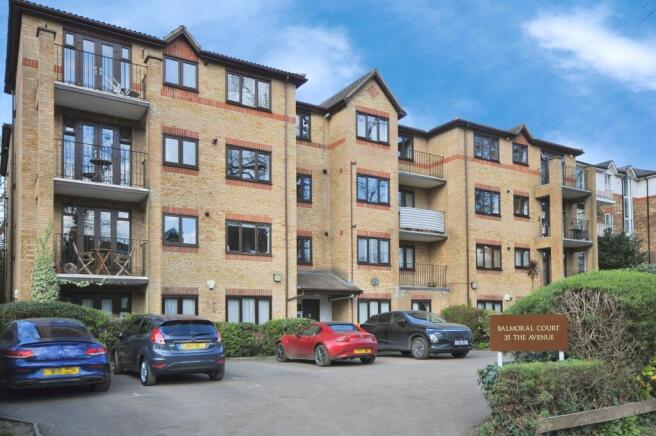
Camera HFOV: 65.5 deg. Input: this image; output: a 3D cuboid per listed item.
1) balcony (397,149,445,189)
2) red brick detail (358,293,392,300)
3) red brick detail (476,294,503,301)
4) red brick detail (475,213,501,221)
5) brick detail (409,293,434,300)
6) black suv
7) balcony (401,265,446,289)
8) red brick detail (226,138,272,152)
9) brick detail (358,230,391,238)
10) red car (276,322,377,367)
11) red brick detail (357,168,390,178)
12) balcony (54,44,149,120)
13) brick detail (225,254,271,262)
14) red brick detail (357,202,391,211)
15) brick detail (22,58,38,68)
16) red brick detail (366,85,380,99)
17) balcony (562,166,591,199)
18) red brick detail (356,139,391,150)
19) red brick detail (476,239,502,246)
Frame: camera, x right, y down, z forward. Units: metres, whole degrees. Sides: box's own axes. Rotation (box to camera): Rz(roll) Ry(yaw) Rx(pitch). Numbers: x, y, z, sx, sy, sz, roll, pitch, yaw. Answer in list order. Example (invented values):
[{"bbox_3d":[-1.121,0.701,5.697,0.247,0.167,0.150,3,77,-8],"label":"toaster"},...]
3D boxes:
[{"bbox_3d":[4.121,-2.319,24.164,3.000,1.260,1.400,4,-8,-29],"label":"balcony"},{"bbox_3d":[1.974,3.286,21.336,1.719,0.230,0.100,6,-10,-32],"label":"red brick detail"},{"bbox_3d":[7.700,3.804,24.300,1.800,0.230,0.100,3,-6,-30],"label":"red brick detail"},{"bbox_3d":[7.865,-0.004,25.168,1.801,0.190,0.120,3,-6,-31],"label":"red brick detail"},{"bbox_3d":[4.292,3.596,23.200,1.250,0.230,0.100,3,-6,-30],"label":"brick detail"},{"bbox_3d":[3.020,4.020,17.850,1.840,1.610,4.450,5,-10,-30],"label":"black suv"},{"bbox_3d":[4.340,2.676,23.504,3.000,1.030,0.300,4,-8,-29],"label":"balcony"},{"bbox_3d":[-2.926,-2.676,18.920,1.824,0.235,0.120,3,-6,-31],"label":"red brick detail"},{"bbox_3d":[2.019,0.755,22.401,1.807,0.225,0.120,3,-6,-31],"label":"brick detail"},{"bbox_3d":[-0.110,3.840,15.750,1.740,1.235,3.920,6,-10,-34],"label":"red car"},{"bbox_3d":[1.946,-1.912,21.800,1.780,0.240,0.100,3,-6,-30],"label":"red brick detail"},{"bbox_3d":[-6.730,-3.925,15.095,2.460,1.250,1.360,3,-6,-30],"label":"balcony"},{"bbox_3d":[-2.708,1.385,17.470,1.724,0.210,0.100,6,-10,-32],"label":"brick detail"},{"bbox_3d":[2.001,-0.496,22.511,1.821,0.180,0.120,3,-6,-31],"label":"red brick detail"},{"bbox_3d":[-9.011,-4.664,15.445,0.409,0.240,0.120,3,-6,-31],"label":"brick detail"},{"bbox_3d":[2.000,-5.574,22.588,0.680,0.630,0.100,6,-10,-32],"label":"red brick detail"},{"bbox_3d":[13.127,-1.938,27.850,2.630,1.220,1.040,3,-6,-31],"label":"balcony"},{"bbox_3d":[1.936,-3.147,22.035,1.750,0.220,0.100,4,-8,-29],"label":"red brick detail"},{"bbox_3d":[7.707,1.206,24.435,1.700,0.230,0.100,4,-8,-29],"label":"red brick detail"}]

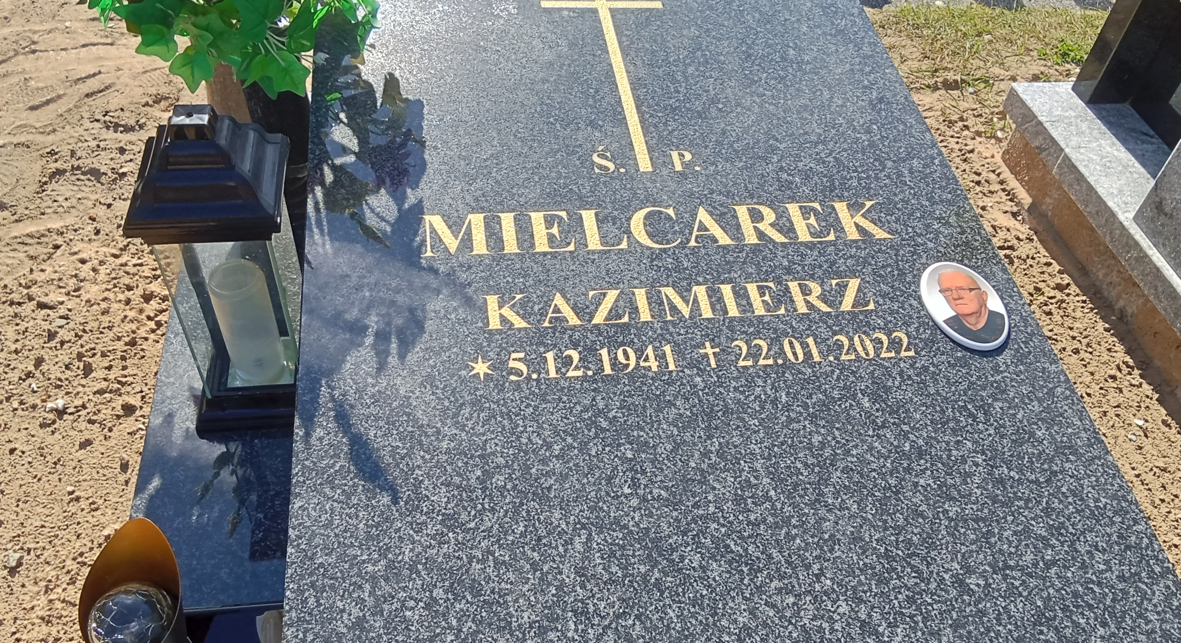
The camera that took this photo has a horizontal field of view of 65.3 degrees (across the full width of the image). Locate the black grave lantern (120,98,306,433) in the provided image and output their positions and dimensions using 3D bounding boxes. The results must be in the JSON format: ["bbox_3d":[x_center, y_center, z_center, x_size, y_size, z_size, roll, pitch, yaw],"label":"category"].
[{"bbox_3d":[-0.352,-0.054,0.915,0.134,0.363,0.134,-3,49,-9],"label":"black grave lantern"}]

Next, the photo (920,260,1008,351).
[{"bbox_3d":[0.414,-0.020,1.015,0.088,0.011,0.122,-3,53,-9],"label":"photo"}]

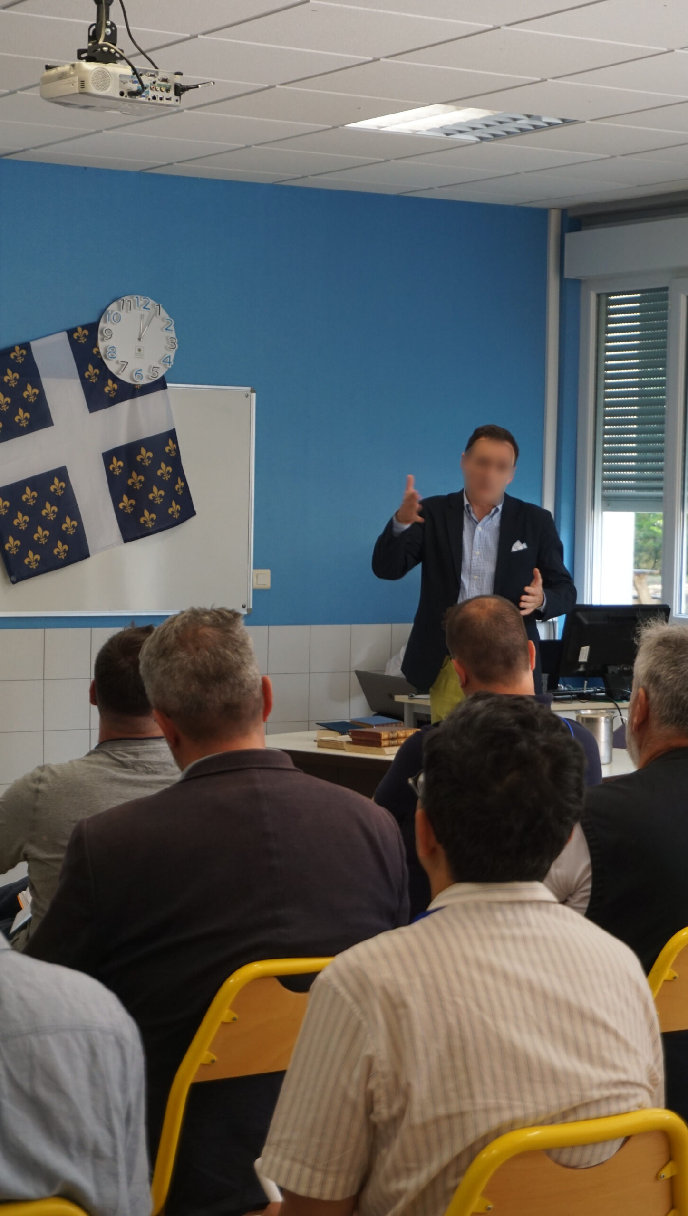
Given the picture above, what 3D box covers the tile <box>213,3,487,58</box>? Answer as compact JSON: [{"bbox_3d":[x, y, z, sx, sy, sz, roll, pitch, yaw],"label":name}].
[{"bbox_3d":[0.004,-1.575,6.601,0.597,0.020,0.597,-1,3,-32],"label":"tile"}]

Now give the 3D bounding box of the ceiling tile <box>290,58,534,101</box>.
[{"bbox_3d":[0.193,-1.606,7.394,0.595,0.020,0.595,-1,3,-32],"label":"ceiling tile"}]

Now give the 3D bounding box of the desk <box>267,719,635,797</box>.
[{"bbox_3d":[0.361,0.825,7.705,1.420,0.750,0.800,3,4,39],"label":"desk"}]

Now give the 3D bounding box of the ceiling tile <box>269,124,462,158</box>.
[{"bbox_3d":[0.070,-1.674,8.733,0.595,0.020,0.595,-1,3,-32],"label":"ceiling tile"}]

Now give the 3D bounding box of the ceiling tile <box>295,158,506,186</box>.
[{"bbox_3d":[0.274,-1.718,9.586,0.597,0.020,0.597,-1,3,-32],"label":"ceiling tile"}]

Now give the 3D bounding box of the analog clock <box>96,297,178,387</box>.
[{"bbox_3d":[-0.810,-1.051,9.560,0.350,0.350,0.045,-1,3,-32],"label":"analog clock"}]

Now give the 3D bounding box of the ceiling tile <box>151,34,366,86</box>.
[{"bbox_3d":[-0.311,-1.605,7.111,0.597,0.020,0.597,-1,3,-32],"label":"ceiling tile"}]

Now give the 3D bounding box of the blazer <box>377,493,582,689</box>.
[{"bbox_3d":[0.465,-0.063,8.700,0.710,0.730,0.420,1,3,7],"label":"blazer"}]

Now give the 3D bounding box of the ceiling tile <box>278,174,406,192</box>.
[{"bbox_3d":[0.042,-1.740,9.960,0.597,0.020,0.280,-1,3,-32],"label":"ceiling tile"}]

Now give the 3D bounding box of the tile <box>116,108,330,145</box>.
[{"bbox_3d":[-0.441,-1.667,8.420,0.595,0.020,0.595,-1,3,-32],"label":"tile"}]

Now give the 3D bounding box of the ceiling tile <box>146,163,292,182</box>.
[{"bbox_3d":[-0.468,-1.732,9.645,0.597,0.020,0.280,-1,3,-32],"label":"ceiling tile"}]

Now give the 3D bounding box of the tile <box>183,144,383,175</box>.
[{"bbox_3d":[-0.236,-1.710,9.271,0.597,0.020,0.597,-1,3,-32],"label":"tile"}]

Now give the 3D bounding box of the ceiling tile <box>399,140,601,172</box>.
[{"bbox_3d":[0.586,-1.682,9.047,0.595,0.020,0.595,-1,3,-32],"label":"ceiling tile"}]

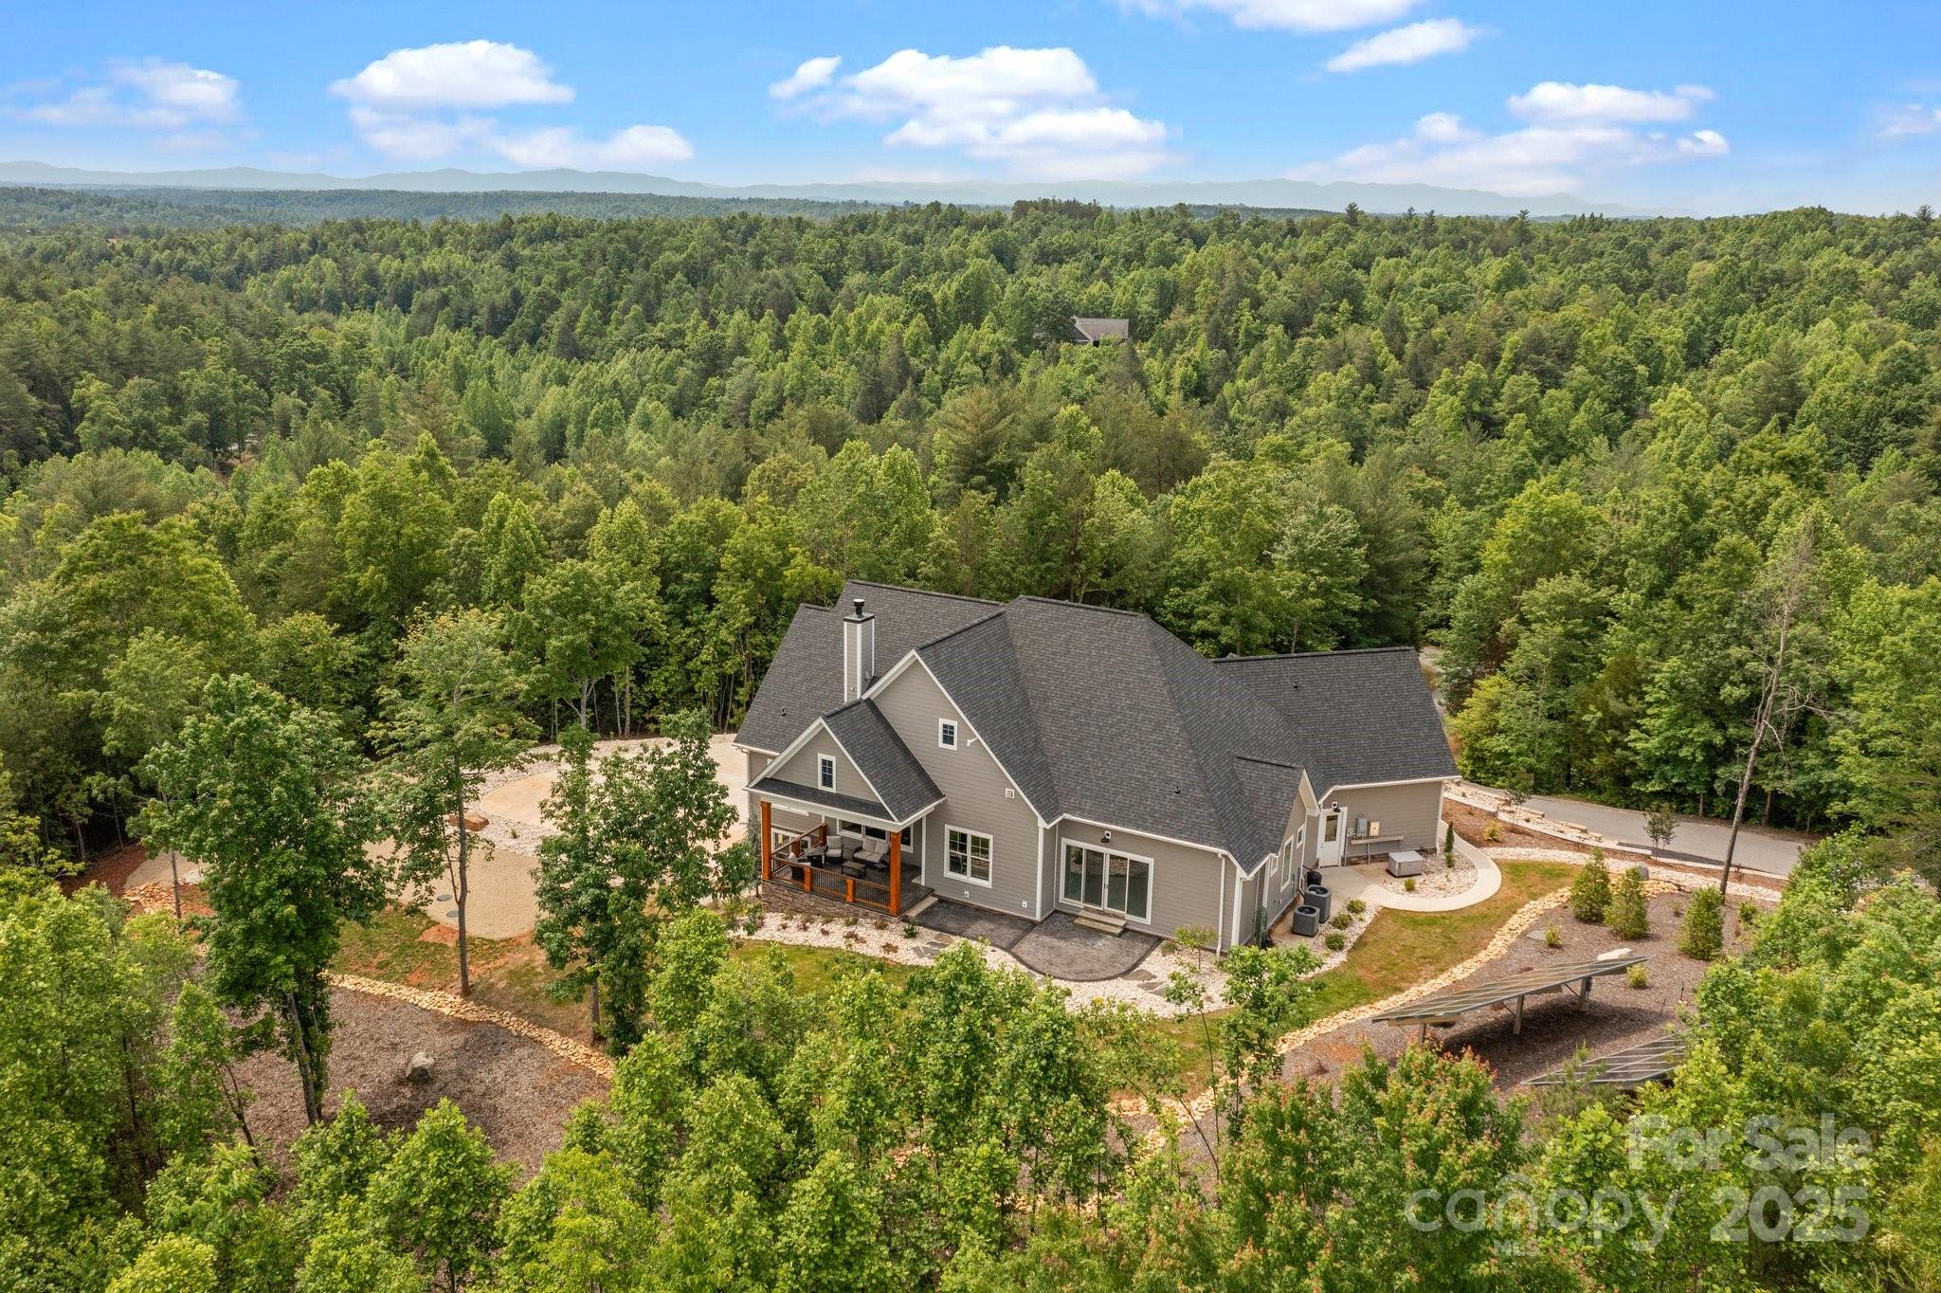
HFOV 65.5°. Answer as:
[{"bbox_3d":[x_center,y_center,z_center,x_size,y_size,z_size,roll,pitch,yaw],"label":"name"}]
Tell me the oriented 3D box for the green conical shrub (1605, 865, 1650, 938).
[{"bbox_3d":[24.622,9.540,56.525,1.576,2.512,1.576,1,16,0],"label":"green conical shrub"}]

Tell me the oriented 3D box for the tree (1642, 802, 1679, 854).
[{"bbox_3d":[29.167,7.637,63.725,1.527,2.118,1.478,1,16,0],"label":"tree"}]

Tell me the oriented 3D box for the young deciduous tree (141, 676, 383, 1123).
[{"bbox_3d":[-20.362,7.530,43.346,6.993,13.691,6.599,1,16,0],"label":"young deciduous tree"}]

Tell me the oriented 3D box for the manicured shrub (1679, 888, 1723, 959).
[{"bbox_3d":[26.493,10.020,54.758,1.674,2.610,1.674,1,16,0],"label":"manicured shrub"}]

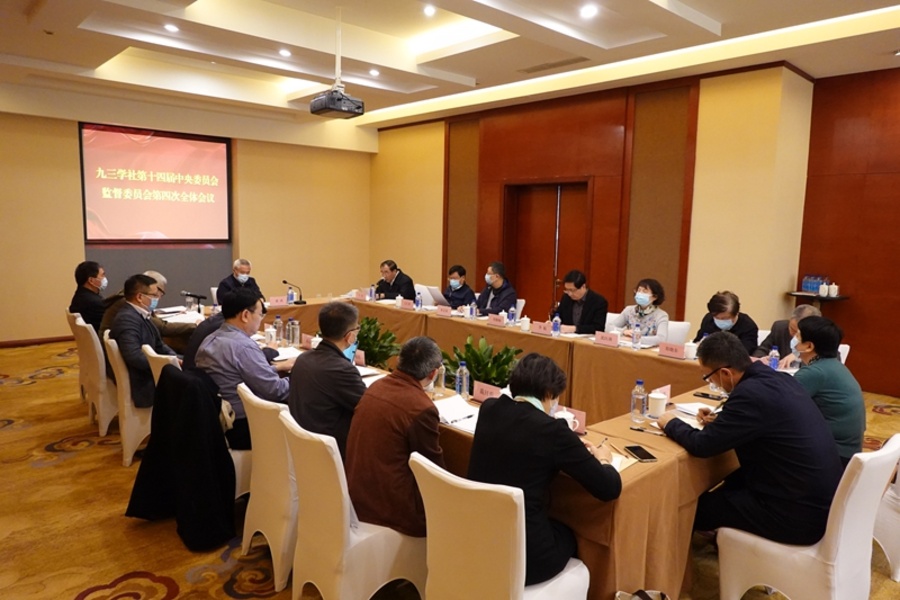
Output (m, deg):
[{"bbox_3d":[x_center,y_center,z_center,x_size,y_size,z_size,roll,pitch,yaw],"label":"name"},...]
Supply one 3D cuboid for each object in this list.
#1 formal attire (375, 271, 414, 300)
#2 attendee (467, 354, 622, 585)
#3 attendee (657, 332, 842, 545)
[{"bbox_3d":[-0.685,-0.073,7.870,0.550,0.620,0.520,-5,9,-44],"label":"formal attire"},{"bbox_3d":[0.365,0.796,2.332,0.560,1.210,0.720,8,9,43],"label":"attendee"},{"bbox_3d":[1.324,0.748,2.655,0.600,1.200,0.820,-5,9,-43],"label":"attendee"}]

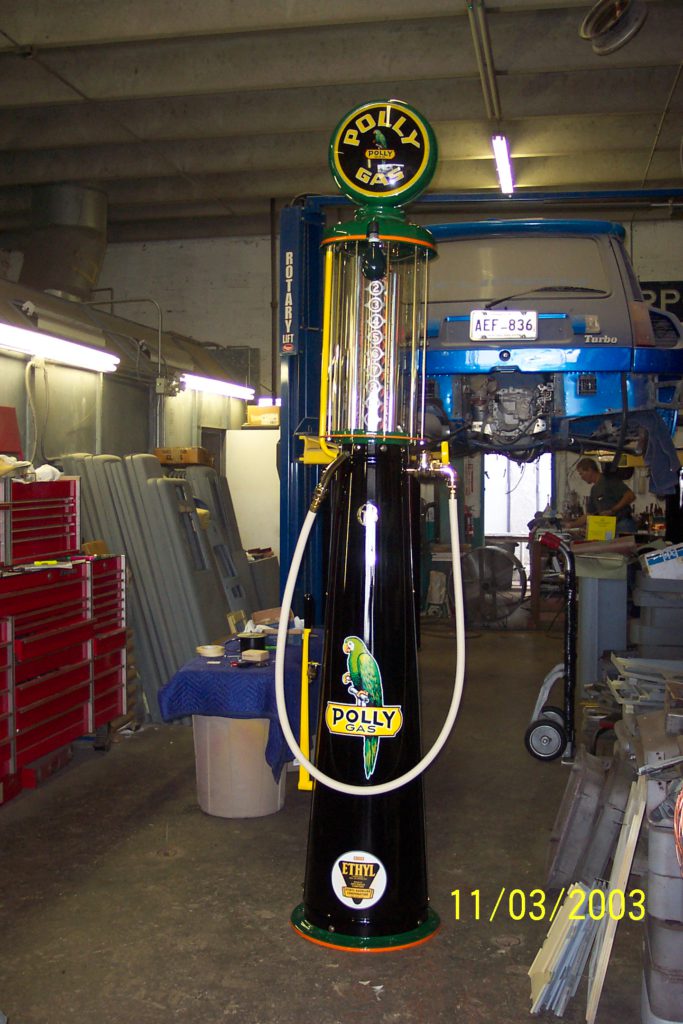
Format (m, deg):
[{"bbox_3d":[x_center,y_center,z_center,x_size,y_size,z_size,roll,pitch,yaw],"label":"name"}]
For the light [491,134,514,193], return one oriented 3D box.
[{"bbox_3d":[1.744,-3.640,11.522,0.130,0.110,2.420,0,2,11],"label":"light"}]

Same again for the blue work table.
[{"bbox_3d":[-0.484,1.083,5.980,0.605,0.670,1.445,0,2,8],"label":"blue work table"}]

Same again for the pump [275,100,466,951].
[{"bbox_3d":[0.116,0.022,4.041,0.680,3.050,0.560,2,2,8],"label":"pump"}]

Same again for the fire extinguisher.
[{"bbox_3d":[1.639,0.136,13.950,0.170,0.480,0.160,0,2,11],"label":"fire extinguisher"}]

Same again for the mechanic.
[{"bbox_3d":[2.814,0.356,11.720,0.720,1.800,0.580,-1,3,-30],"label":"mechanic"}]

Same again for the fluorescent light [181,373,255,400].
[{"bbox_3d":[-1.324,-1.369,12.000,0.110,0.130,2.400,1,2,12],"label":"fluorescent light"}]

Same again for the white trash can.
[{"bbox_3d":[-0.506,1.146,5.514,0.530,0.690,0.530,0,2,0],"label":"white trash can"}]

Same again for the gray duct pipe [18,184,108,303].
[{"bbox_3d":[-3.240,-3.054,12.604,1.000,1.340,0.930,0,2,11],"label":"gray duct pipe"}]

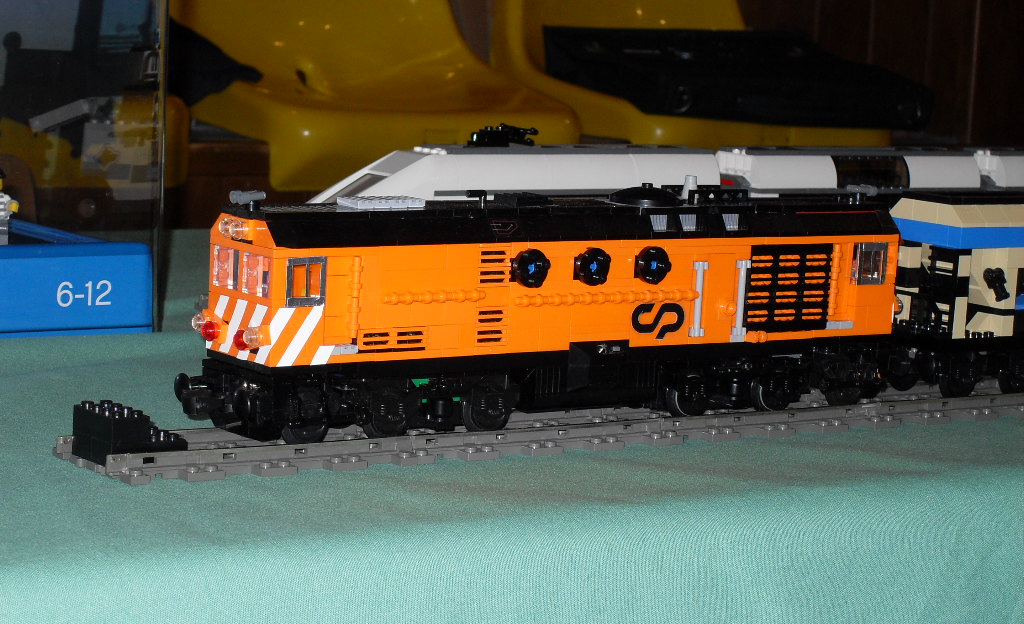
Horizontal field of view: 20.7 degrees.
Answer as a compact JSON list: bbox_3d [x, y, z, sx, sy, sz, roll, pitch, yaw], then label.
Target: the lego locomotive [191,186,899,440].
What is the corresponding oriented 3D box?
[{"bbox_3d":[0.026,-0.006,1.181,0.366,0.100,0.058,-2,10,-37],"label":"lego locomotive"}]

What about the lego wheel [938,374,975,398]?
[{"bbox_3d":[0.206,0.029,1.299,0.021,0.021,0.006,-2,10,-37],"label":"lego wheel"}]

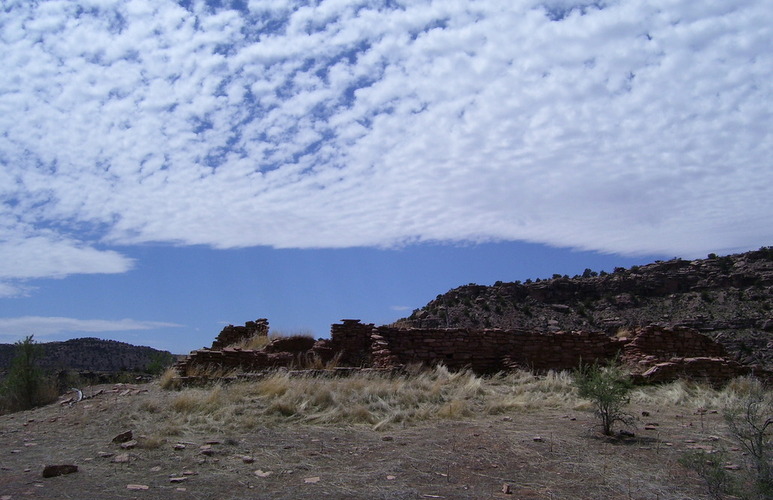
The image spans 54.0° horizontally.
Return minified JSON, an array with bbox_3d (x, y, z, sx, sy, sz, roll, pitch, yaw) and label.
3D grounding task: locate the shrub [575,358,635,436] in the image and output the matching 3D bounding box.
[{"bbox_3d":[3.588,2.428,12.500,1.000,1.270,0.950,0,-8,0],"label":"shrub"}]

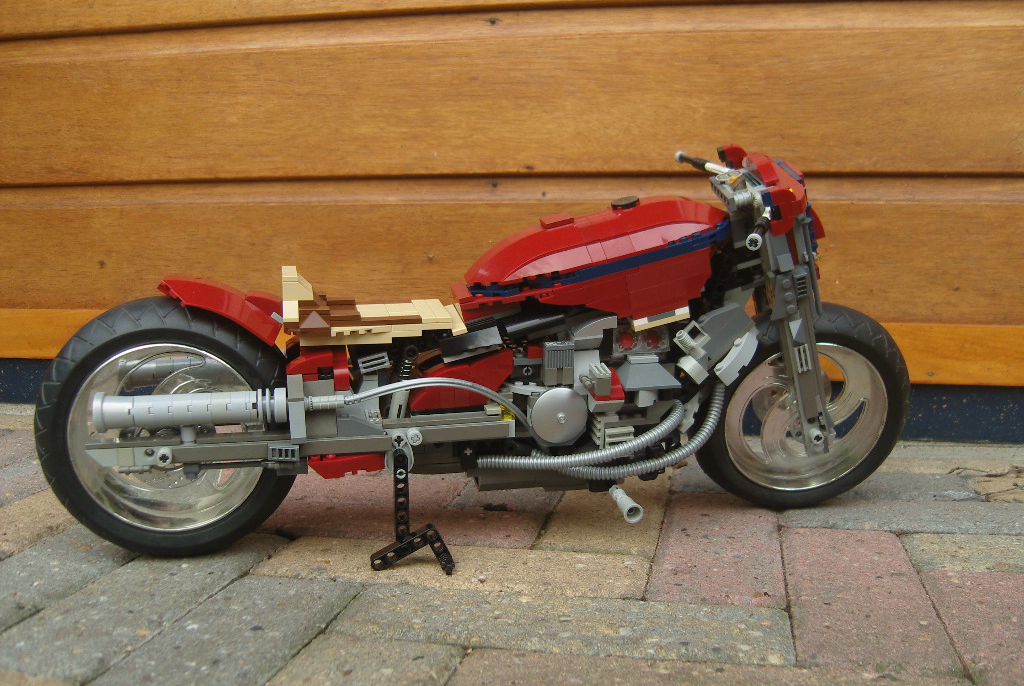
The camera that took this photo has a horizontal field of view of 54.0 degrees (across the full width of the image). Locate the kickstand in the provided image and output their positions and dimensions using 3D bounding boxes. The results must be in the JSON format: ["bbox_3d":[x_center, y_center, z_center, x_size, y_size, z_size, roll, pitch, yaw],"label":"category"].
[{"bbox_3d":[-0.054,0.091,0.543,0.045,0.070,0.016,-2,12,-10],"label":"kickstand"}]

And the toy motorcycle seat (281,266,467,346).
[{"bbox_3d":[-0.076,-0.024,0.558,0.099,0.038,0.054,-2,12,-10],"label":"toy motorcycle seat"}]

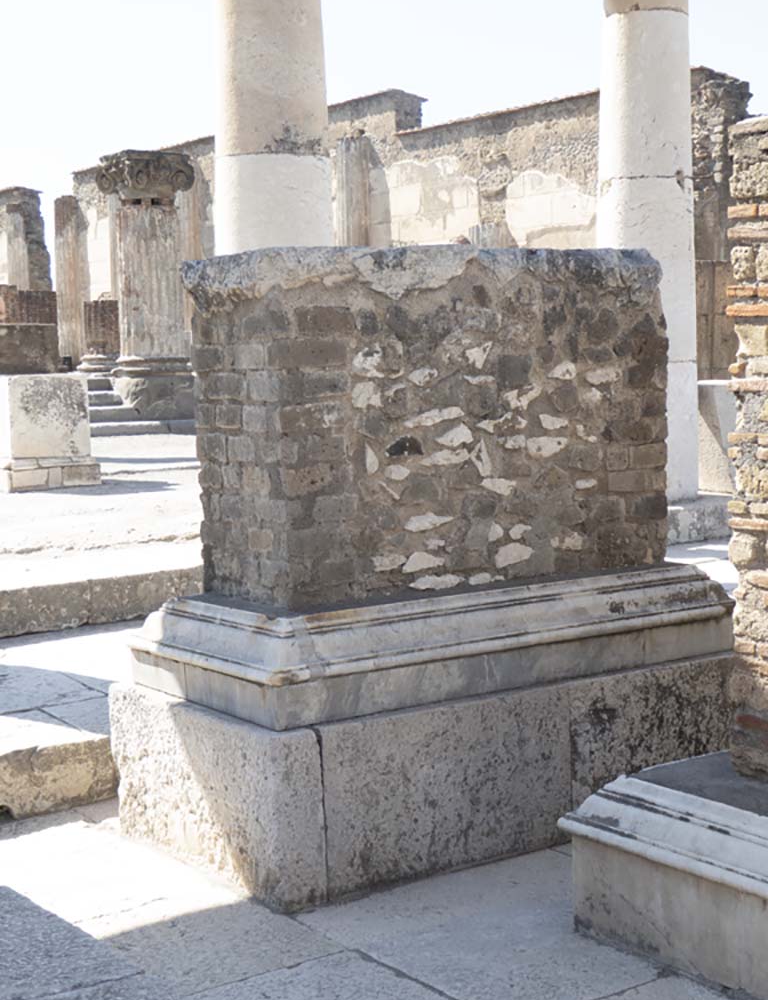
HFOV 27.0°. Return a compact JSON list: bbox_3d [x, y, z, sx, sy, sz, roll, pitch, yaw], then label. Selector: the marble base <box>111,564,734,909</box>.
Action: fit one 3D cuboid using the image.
[{"bbox_3d":[0.226,0.685,5.580,2.100,0.808,1.050,-5,6,-36],"label":"marble base"}]

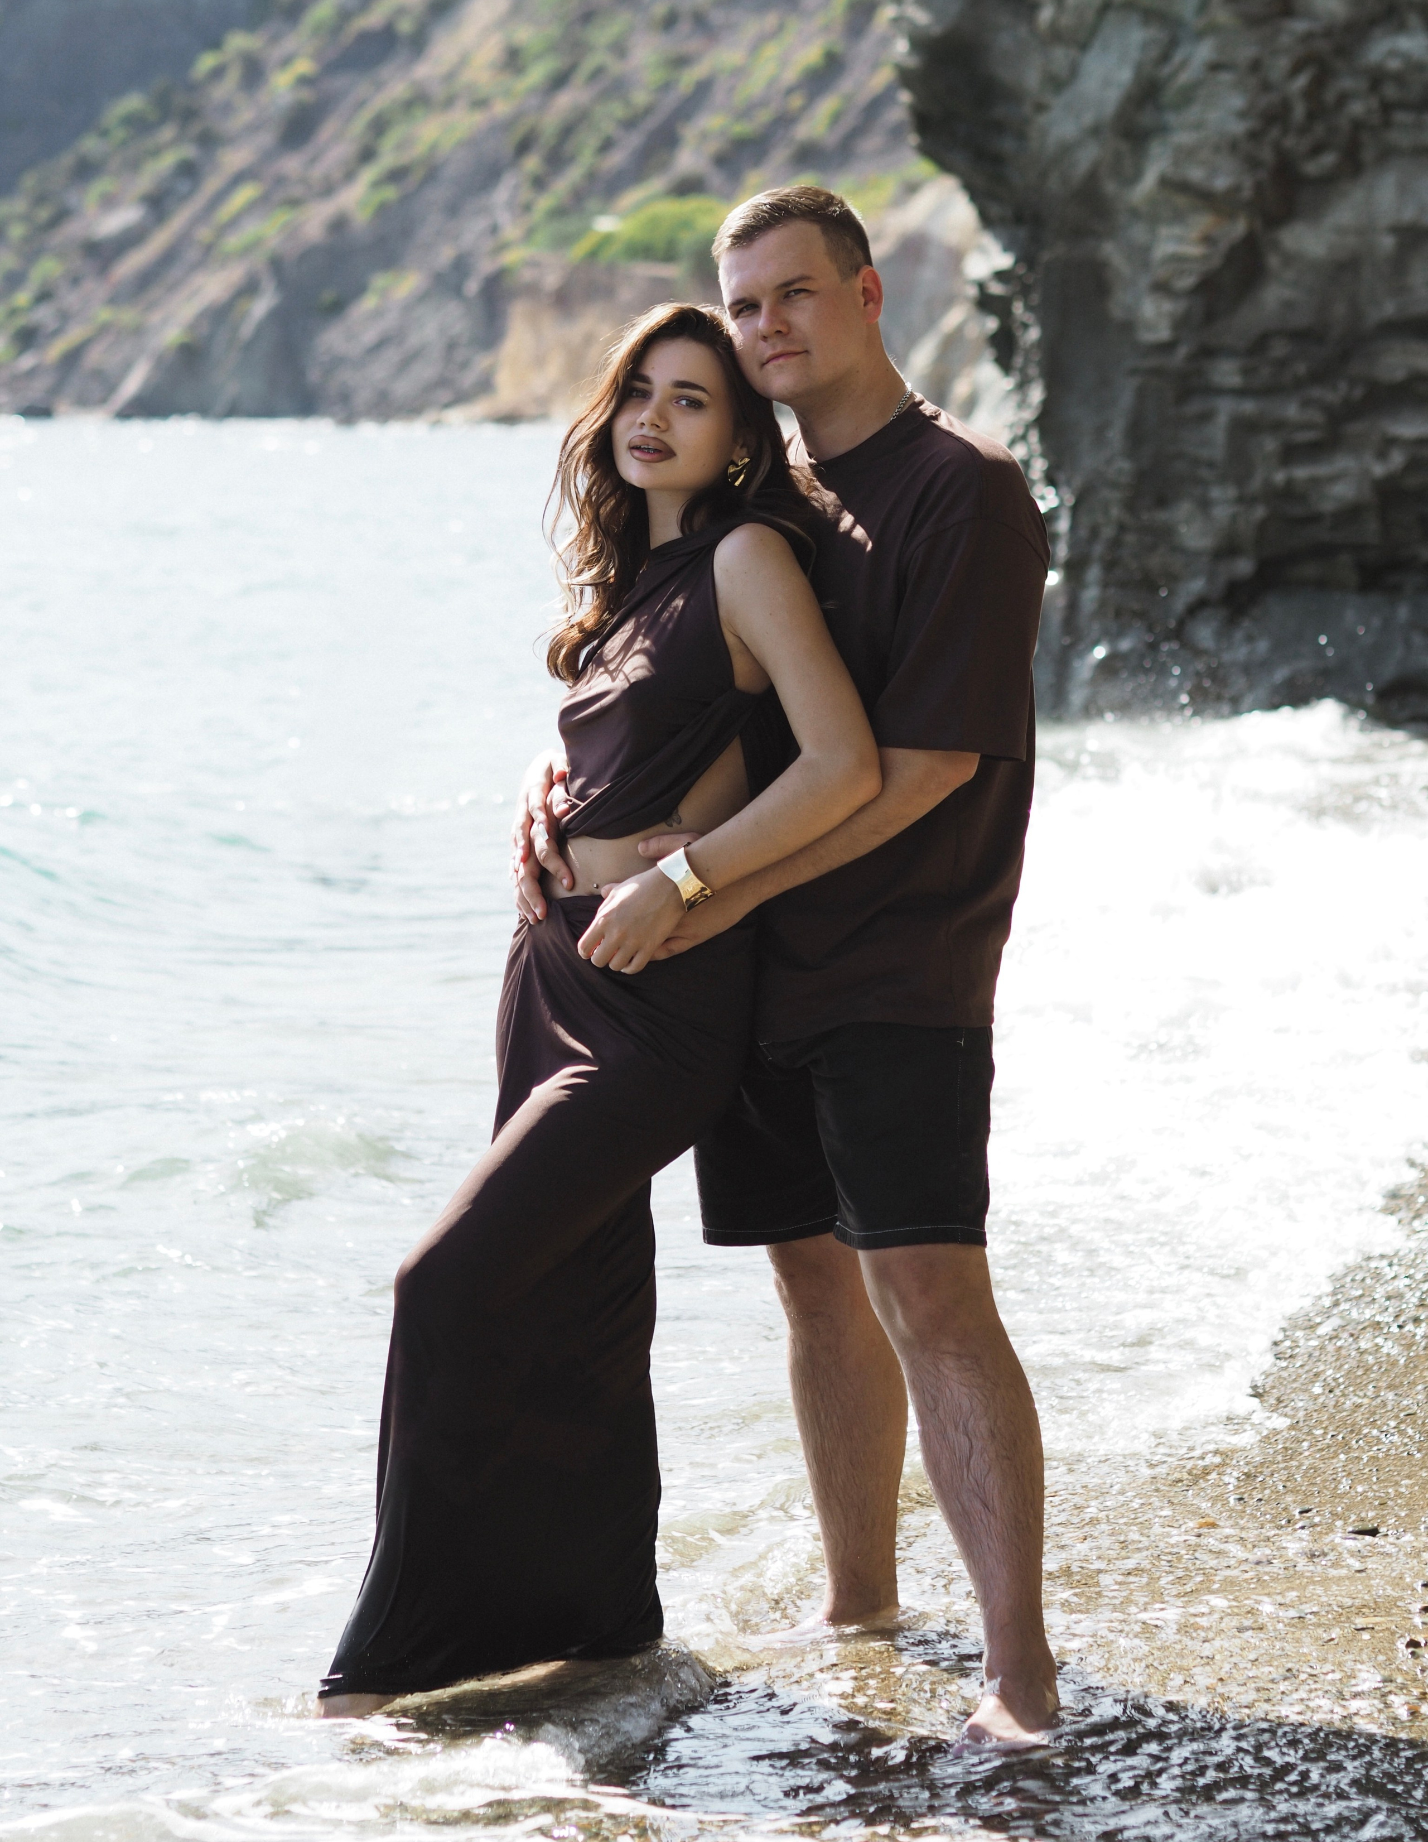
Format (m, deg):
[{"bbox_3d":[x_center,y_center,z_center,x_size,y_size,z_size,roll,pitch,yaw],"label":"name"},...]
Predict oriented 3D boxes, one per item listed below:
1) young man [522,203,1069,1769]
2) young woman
[{"bbox_3d":[0.115,0.041,5.838,0.520,1.785,0.540,-5,8,-40],"label":"young man"},{"bbox_3d":[-0.125,0.129,5.767,0.520,1.665,0.500,-6,8,-43],"label":"young woman"}]

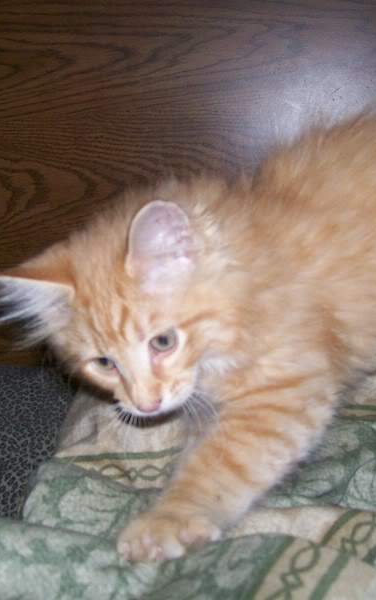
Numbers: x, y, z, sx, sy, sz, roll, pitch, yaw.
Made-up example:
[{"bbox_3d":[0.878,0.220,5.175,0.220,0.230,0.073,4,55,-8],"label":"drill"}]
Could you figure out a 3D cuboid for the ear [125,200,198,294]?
[{"bbox_3d":[-0.016,-0.031,0.490,0.042,0.054,0.025,-2,9,0],"label":"ear"}]

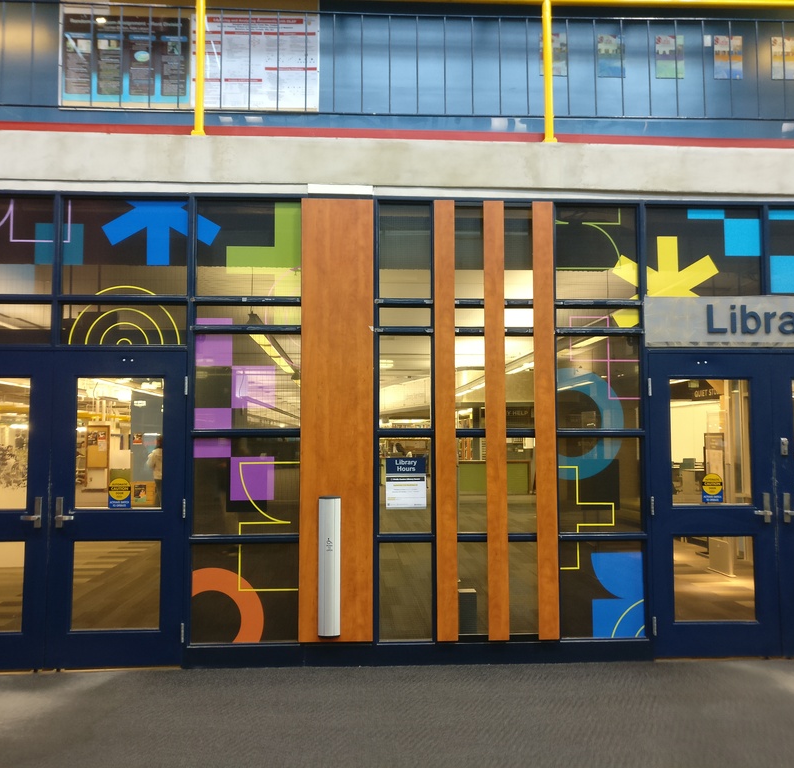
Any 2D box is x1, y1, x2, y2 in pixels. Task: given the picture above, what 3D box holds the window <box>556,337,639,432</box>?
[{"bbox_3d":[1.438,-0.009,5.887,0.609,0.677,0.050,0,-4,-3],"label":"window"}]

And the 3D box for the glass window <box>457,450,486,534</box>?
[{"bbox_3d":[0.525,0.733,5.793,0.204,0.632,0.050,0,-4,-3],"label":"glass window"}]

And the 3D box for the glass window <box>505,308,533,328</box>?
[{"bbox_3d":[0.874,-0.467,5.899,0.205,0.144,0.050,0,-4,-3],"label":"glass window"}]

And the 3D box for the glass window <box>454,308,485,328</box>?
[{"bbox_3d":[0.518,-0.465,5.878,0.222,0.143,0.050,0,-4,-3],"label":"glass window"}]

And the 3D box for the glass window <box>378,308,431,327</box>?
[{"bbox_3d":[0.060,-0.468,5.852,0.375,0.132,0.050,0,-4,-3],"label":"glass window"}]

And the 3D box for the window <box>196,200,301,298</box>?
[{"bbox_3d":[-1.040,-0.948,5.818,0.735,0.688,0.050,0,-4,-3],"label":"window"}]

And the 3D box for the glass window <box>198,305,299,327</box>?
[{"bbox_3d":[-1.034,-0.476,5.783,0.723,0.151,0.050,0,-4,-3],"label":"glass window"}]

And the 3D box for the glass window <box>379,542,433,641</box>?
[{"bbox_3d":[0.064,1.431,5.717,0.370,0.666,0.050,0,-4,-3],"label":"glass window"}]

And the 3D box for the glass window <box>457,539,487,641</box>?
[{"bbox_3d":[0.527,1.419,5.739,0.209,0.648,0.050,0,-4,-3],"label":"glass window"}]

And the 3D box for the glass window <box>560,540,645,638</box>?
[{"bbox_3d":[1.436,1.434,5.779,0.605,0.676,0.050,0,-4,-3],"label":"glass window"}]

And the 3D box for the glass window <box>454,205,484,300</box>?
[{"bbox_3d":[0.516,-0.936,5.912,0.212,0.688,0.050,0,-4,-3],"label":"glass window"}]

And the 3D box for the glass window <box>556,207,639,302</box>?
[{"bbox_3d":[1.439,-0.940,5.957,0.605,0.679,0.050,0,-4,-3],"label":"glass window"}]

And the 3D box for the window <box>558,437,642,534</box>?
[{"bbox_3d":[1.438,0.717,5.848,0.596,0.684,0.050,0,-4,-3],"label":"window"}]

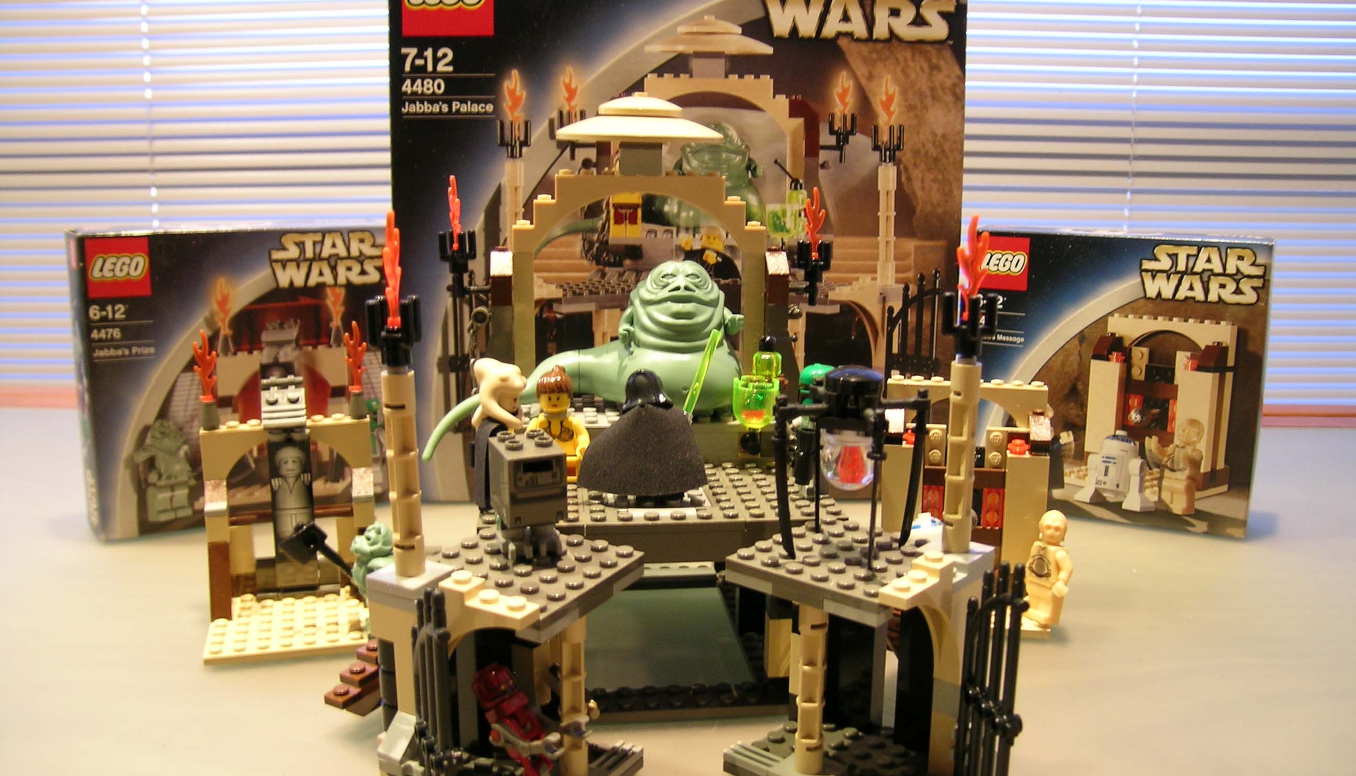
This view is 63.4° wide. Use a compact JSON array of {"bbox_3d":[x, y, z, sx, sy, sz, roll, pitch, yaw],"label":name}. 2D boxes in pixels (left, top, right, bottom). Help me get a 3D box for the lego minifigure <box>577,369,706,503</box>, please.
[{"bbox_3d":[-0.011,0.016,0.342,0.039,0.043,0.019,1,11,1],"label":"lego minifigure"}]

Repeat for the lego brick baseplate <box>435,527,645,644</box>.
[{"bbox_3d":[-0.042,0.049,0.290,0.048,0.008,0.048,7,14,28],"label":"lego brick baseplate"}]

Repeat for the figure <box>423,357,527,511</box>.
[{"bbox_3d":[-0.055,0.015,0.344,0.018,0.045,0.025,2,11,6],"label":"figure"}]

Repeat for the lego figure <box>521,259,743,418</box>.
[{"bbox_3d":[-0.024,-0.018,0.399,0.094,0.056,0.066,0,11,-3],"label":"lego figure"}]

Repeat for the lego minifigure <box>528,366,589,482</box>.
[{"bbox_3d":[-0.039,0.013,0.364,0.022,0.041,0.013,0,11,-6],"label":"lego minifigure"}]

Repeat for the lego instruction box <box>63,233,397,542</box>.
[{"bbox_3d":[-0.222,-0.007,0.556,0.141,0.142,0.042,-7,13,-34],"label":"lego instruction box"}]

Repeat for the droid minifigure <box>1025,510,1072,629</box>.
[{"bbox_3d":[0.136,0.066,0.405,0.012,0.042,0.022,-7,13,-34],"label":"droid minifigure"}]

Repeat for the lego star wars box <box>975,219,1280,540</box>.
[{"bbox_3d":[0.223,-0.006,0.568,0.141,0.142,0.042,6,12,26],"label":"lego star wars box"}]

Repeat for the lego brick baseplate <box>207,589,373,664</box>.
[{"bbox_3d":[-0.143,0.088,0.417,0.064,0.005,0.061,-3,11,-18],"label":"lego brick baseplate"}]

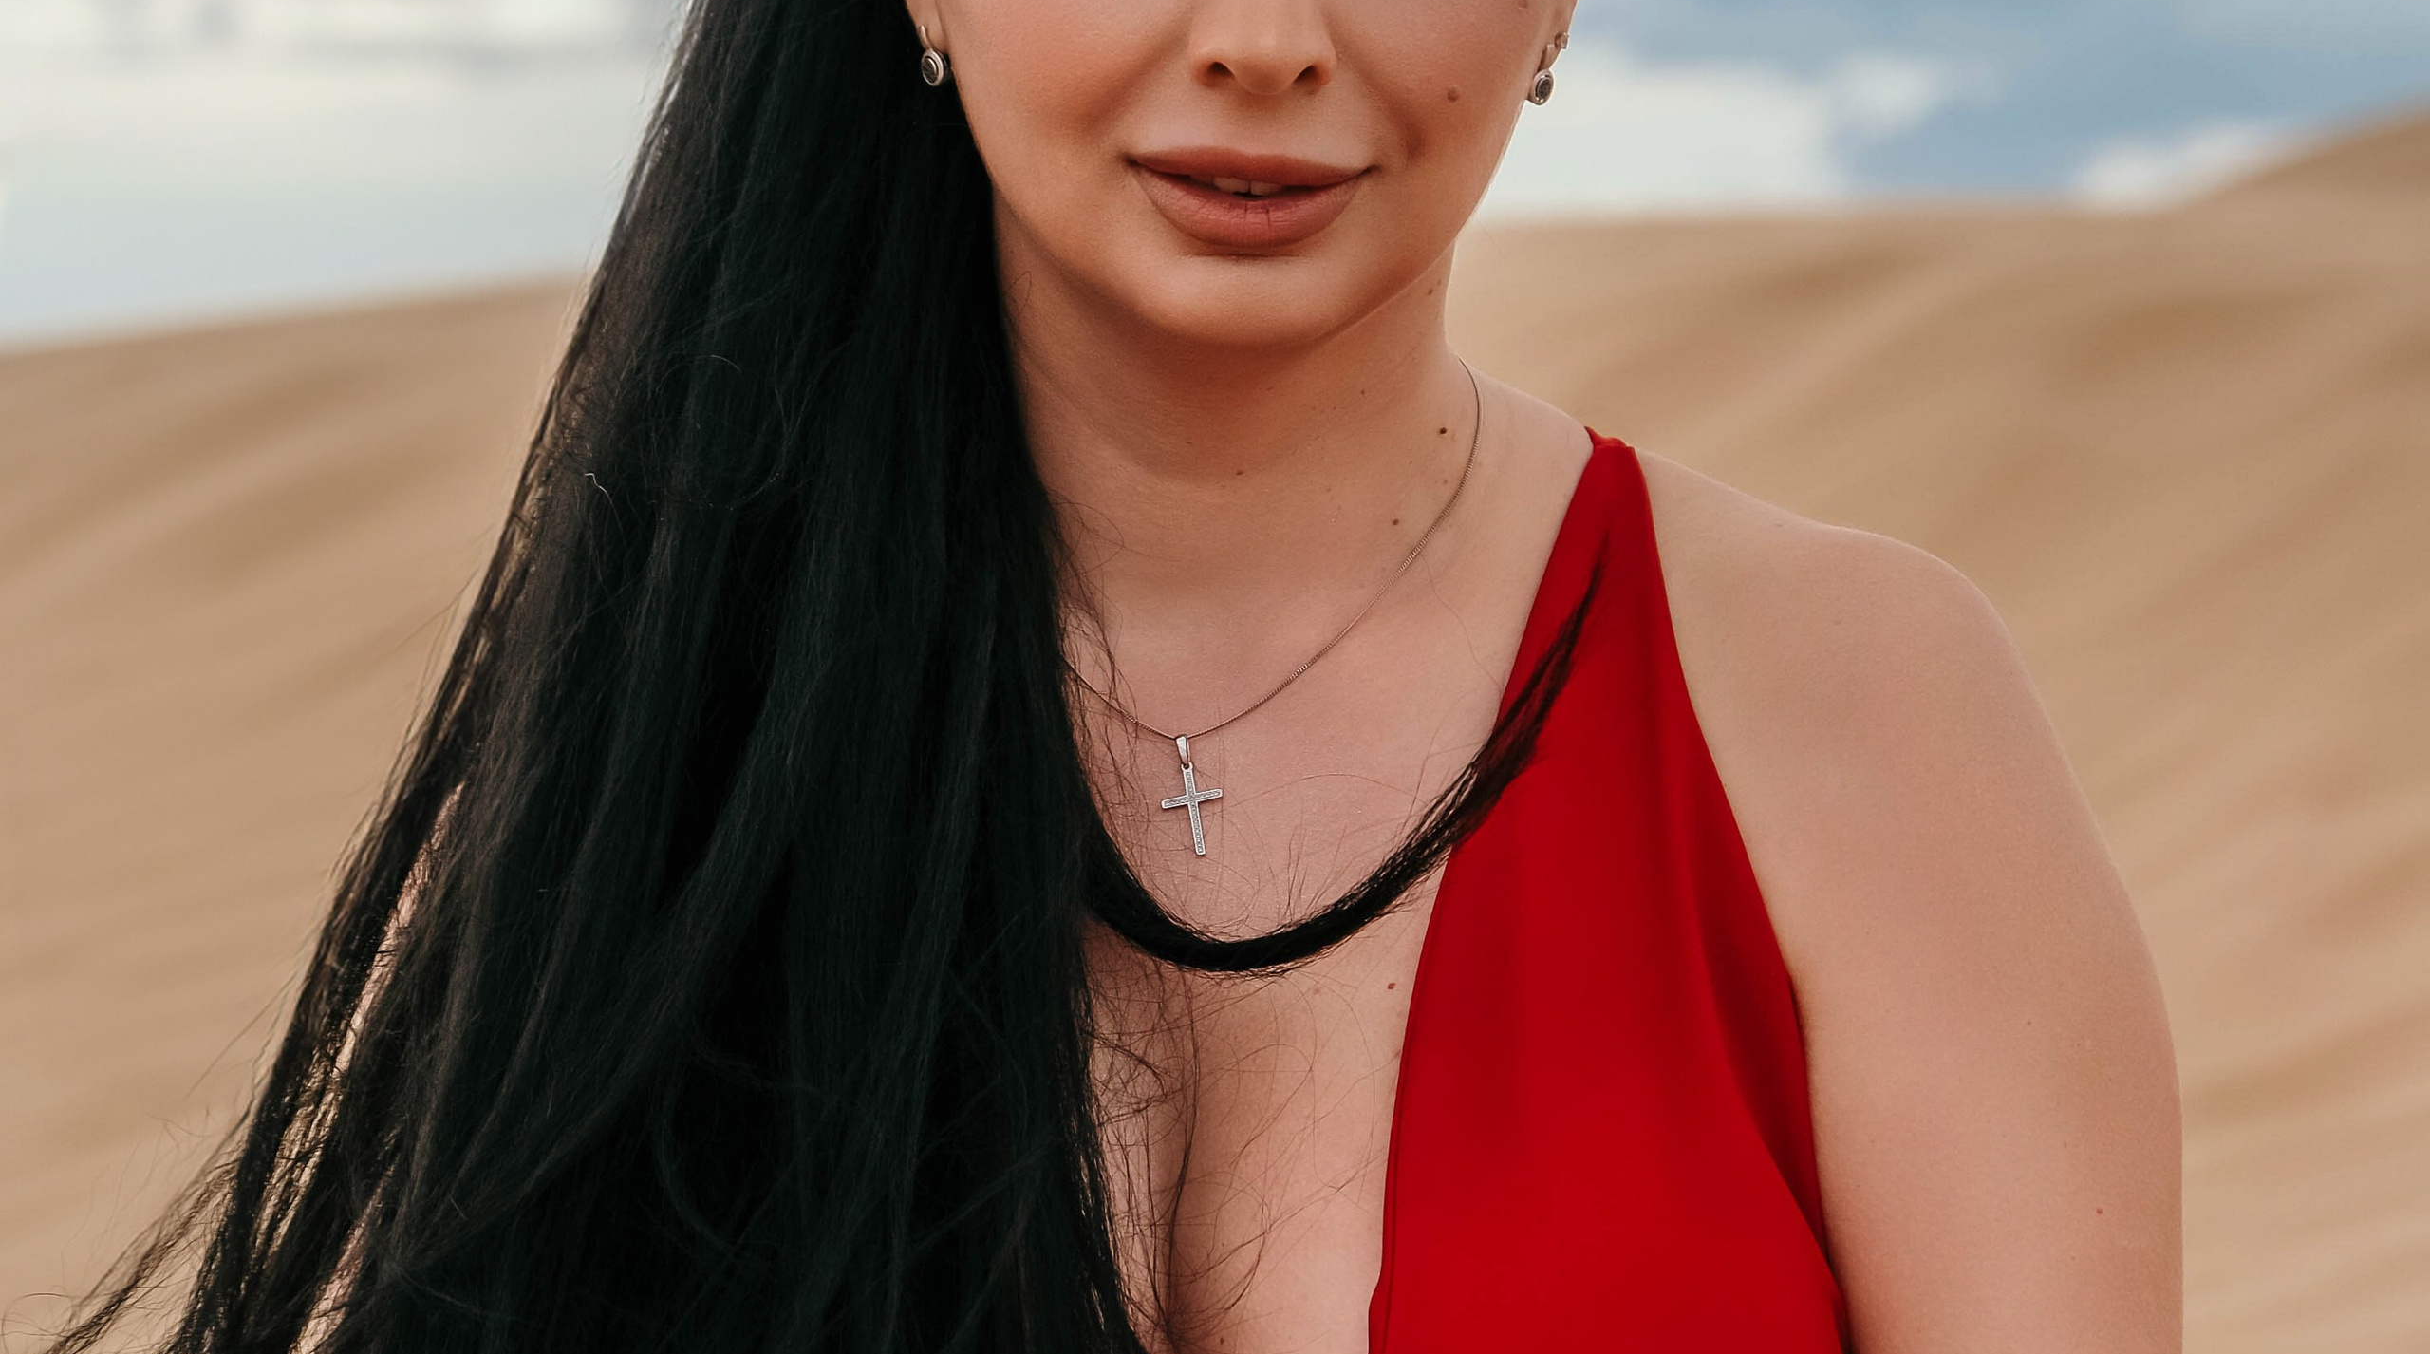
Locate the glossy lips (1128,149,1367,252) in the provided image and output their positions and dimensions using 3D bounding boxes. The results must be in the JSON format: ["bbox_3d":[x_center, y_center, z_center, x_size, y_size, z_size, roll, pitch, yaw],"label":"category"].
[{"bbox_3d":[0.007,-0.106,1.770,0.053,0.022,0.020,2,6,-3],"label":"glossy lips"}]

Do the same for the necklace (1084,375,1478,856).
[{"bbox_3d":[0.002,-0.018,1.865,0.125,0.117,0.120,0,2,3],"label":"necklace"}]

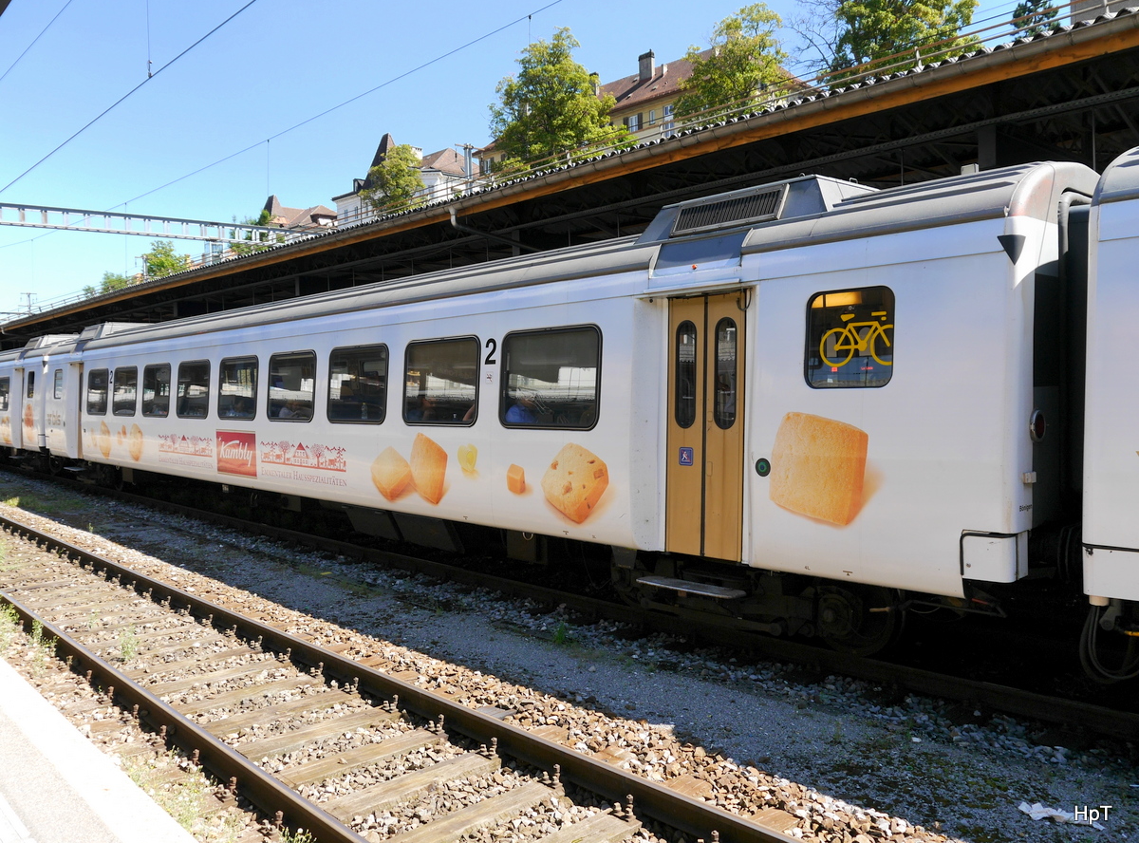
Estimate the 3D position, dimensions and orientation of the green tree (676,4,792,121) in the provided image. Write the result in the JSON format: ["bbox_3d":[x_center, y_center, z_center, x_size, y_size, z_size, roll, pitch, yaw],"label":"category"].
[{"bbox_3d":[9.323,-19.085,52.463,6.573,9.300,6.573,-1,2,10],"label":"green tree"}]

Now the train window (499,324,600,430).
[{"bbox_3d":[-0.202,-0.424,9.184,0.080,1.017,1.532,3,-1,-42],"label":"train window"}]

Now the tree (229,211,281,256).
[{"bbox_3d":[-33.955,-18.883,99.753,5.337,7.500,5.337,-2,2,-18],"label":"tree"}]

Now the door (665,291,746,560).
[{"bbox_3d":[1.168,0.041,7.854,0.100,2.225,0.859,0,1,-43],"label":"door"}]

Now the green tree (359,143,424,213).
[{"bbox_3d":[-15.200,-19.730,79.216,5.539,8.200,5.539,-1,2,-11],"label":"green tree"}]

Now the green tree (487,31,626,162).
[{"bbox_3d":[-0.775,-21.227,63.373,9.370,11.500,9.370,-1,2,0],"label":"green tree"}]

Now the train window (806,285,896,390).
[{"bbox_3d":[2.047,-0.596,6.739,0.080,0.731,0.725,3,-1,-42],"label":"train window"}]

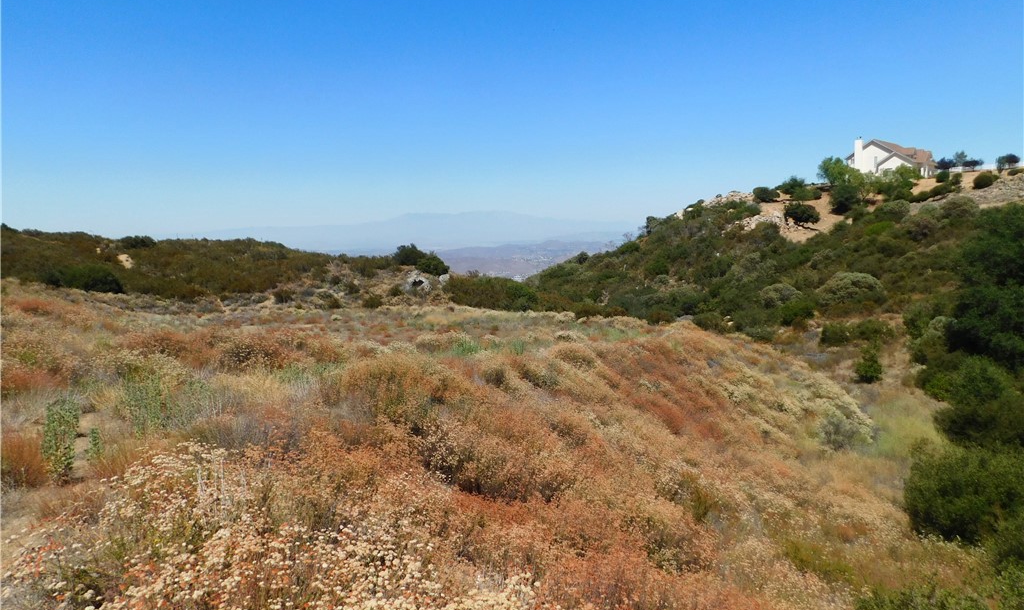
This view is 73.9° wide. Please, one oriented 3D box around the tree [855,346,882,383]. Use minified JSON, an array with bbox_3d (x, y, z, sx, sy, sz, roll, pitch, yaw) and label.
[{"bbox_3d":[19.430,3.223,37.096,1.550,2.100,1.500,3,7,27],"label":"tree"}]

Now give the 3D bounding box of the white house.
[{"bbox_3d":[72.737,-28.039,130.488,13.000,7.300,12.000,-5,8,-41],"label":"white house"}]

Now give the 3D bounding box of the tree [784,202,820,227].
[{"bbox_3d":[45.972,-14.270,107.736,5.800,4.200,5.000,3,7,23],"label":"tree"}]

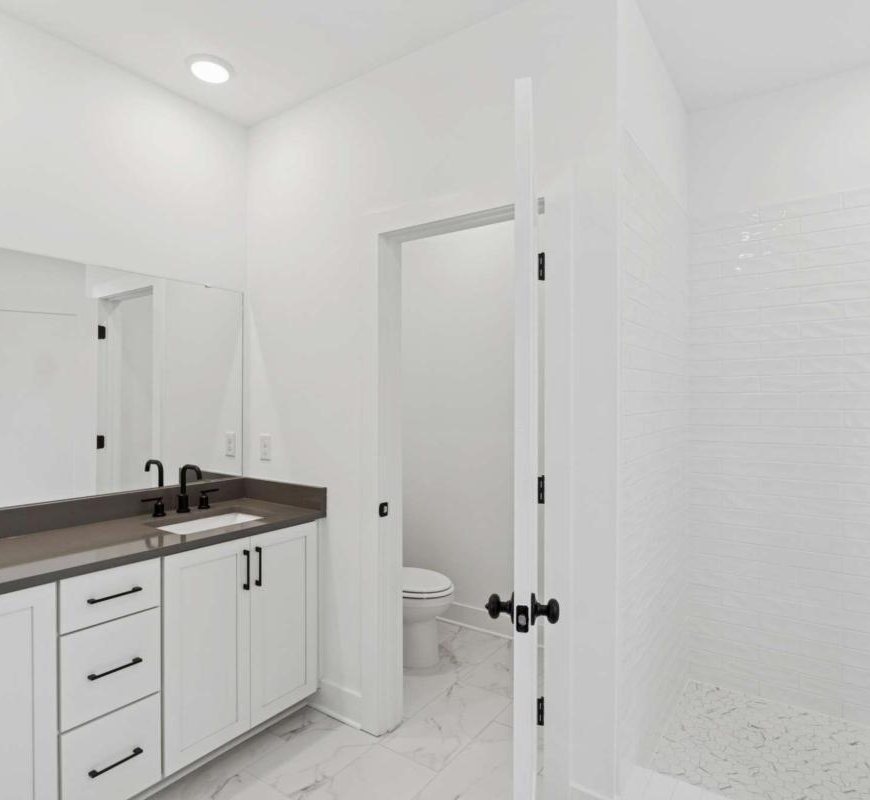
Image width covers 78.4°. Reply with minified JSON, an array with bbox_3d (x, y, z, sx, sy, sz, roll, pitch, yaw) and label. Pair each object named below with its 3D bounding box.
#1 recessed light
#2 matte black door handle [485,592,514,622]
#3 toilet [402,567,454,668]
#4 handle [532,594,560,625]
[{"bbox_3d":[-0.925,-1.356,2.200,0.190,0.022,0.190,0,0,0],"label":"recessed light"},{"bbox_3d":[0.147,0.458,1.180,0.067,0.068,0.068,0,0,12],"label":"matte black door handle"},{"bbox_3d":[-0.223,1.001,2.916,0.740,0.750,0.420,0,0,35],"label":"toilet"},{"bbox_3d":[0.243,0.458,1.159,0.060,0.068,0.068,0,0,12],"label":"handle"}]

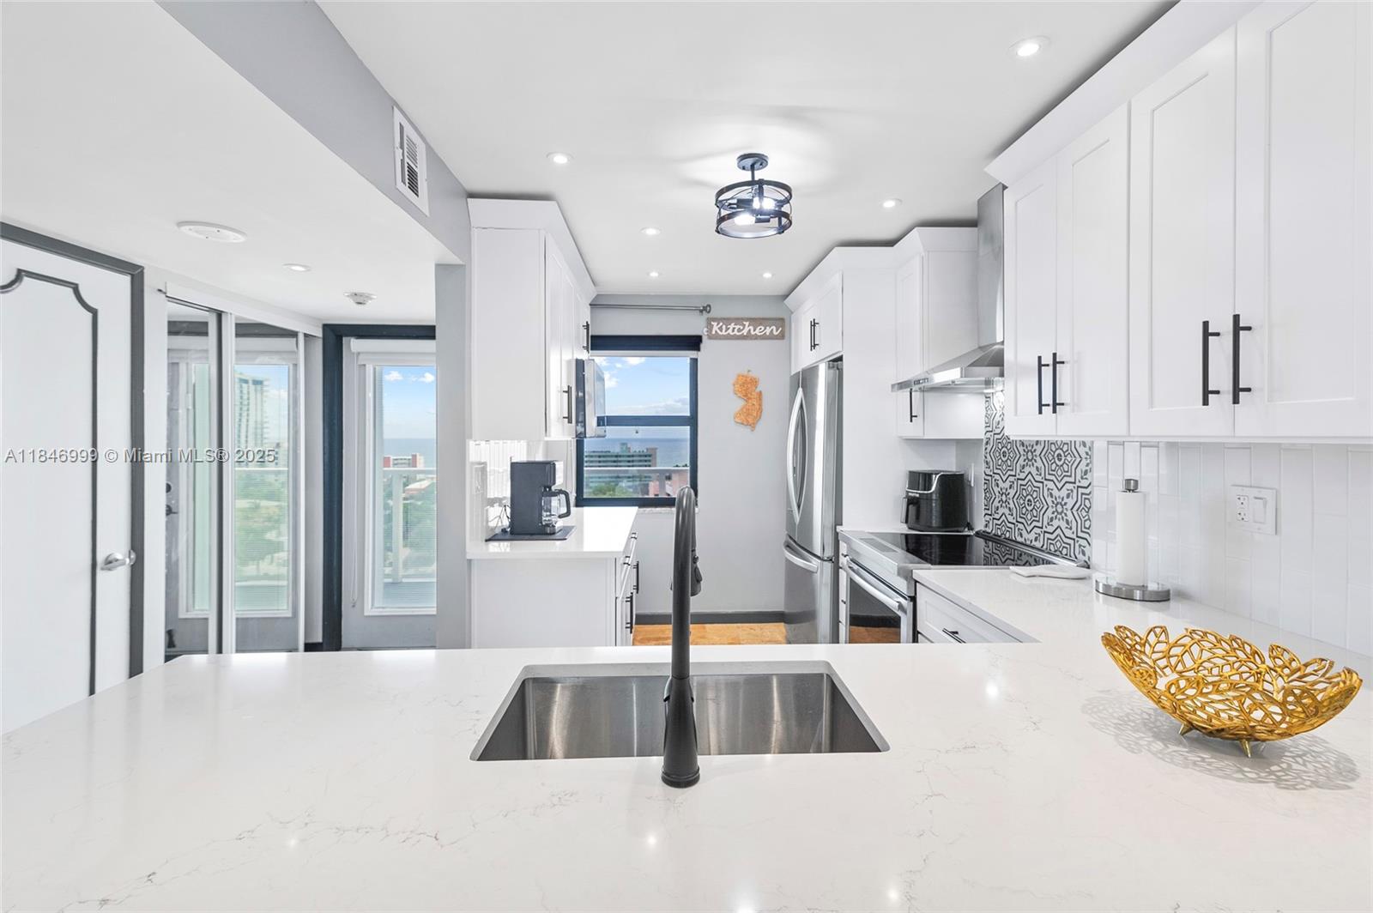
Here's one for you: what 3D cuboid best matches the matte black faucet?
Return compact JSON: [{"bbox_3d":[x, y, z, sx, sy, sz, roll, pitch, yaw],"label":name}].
[{"bbox_3d":[-0.009,0.258,0.991,0.060,0.426,0.265,0,2,2],"label":"matte black faucet"}]

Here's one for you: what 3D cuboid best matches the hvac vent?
[{"bbox_3d":[-0.900,-0.957,2.000,0.020,0.247,0.270,0,1,-2],"label":"hvac vent"}]

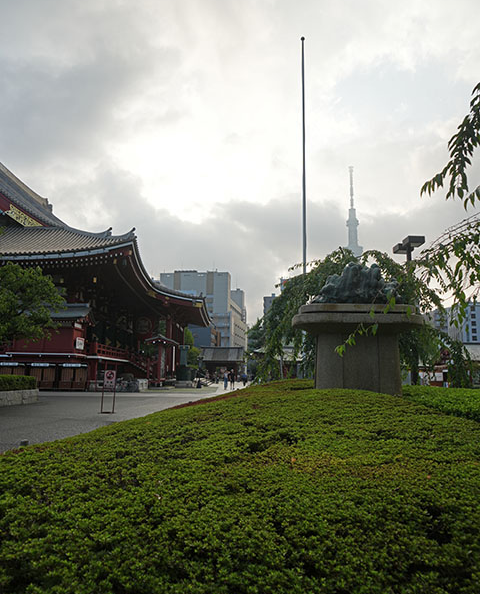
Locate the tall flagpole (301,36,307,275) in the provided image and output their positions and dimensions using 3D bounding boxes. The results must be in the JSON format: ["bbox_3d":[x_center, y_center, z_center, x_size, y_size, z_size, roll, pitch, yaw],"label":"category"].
[{"bbox_3d":[3.080,-4.232,22.972,0.150,18.281,0.150,1,-9,0],"label":"tall flagpole"}]

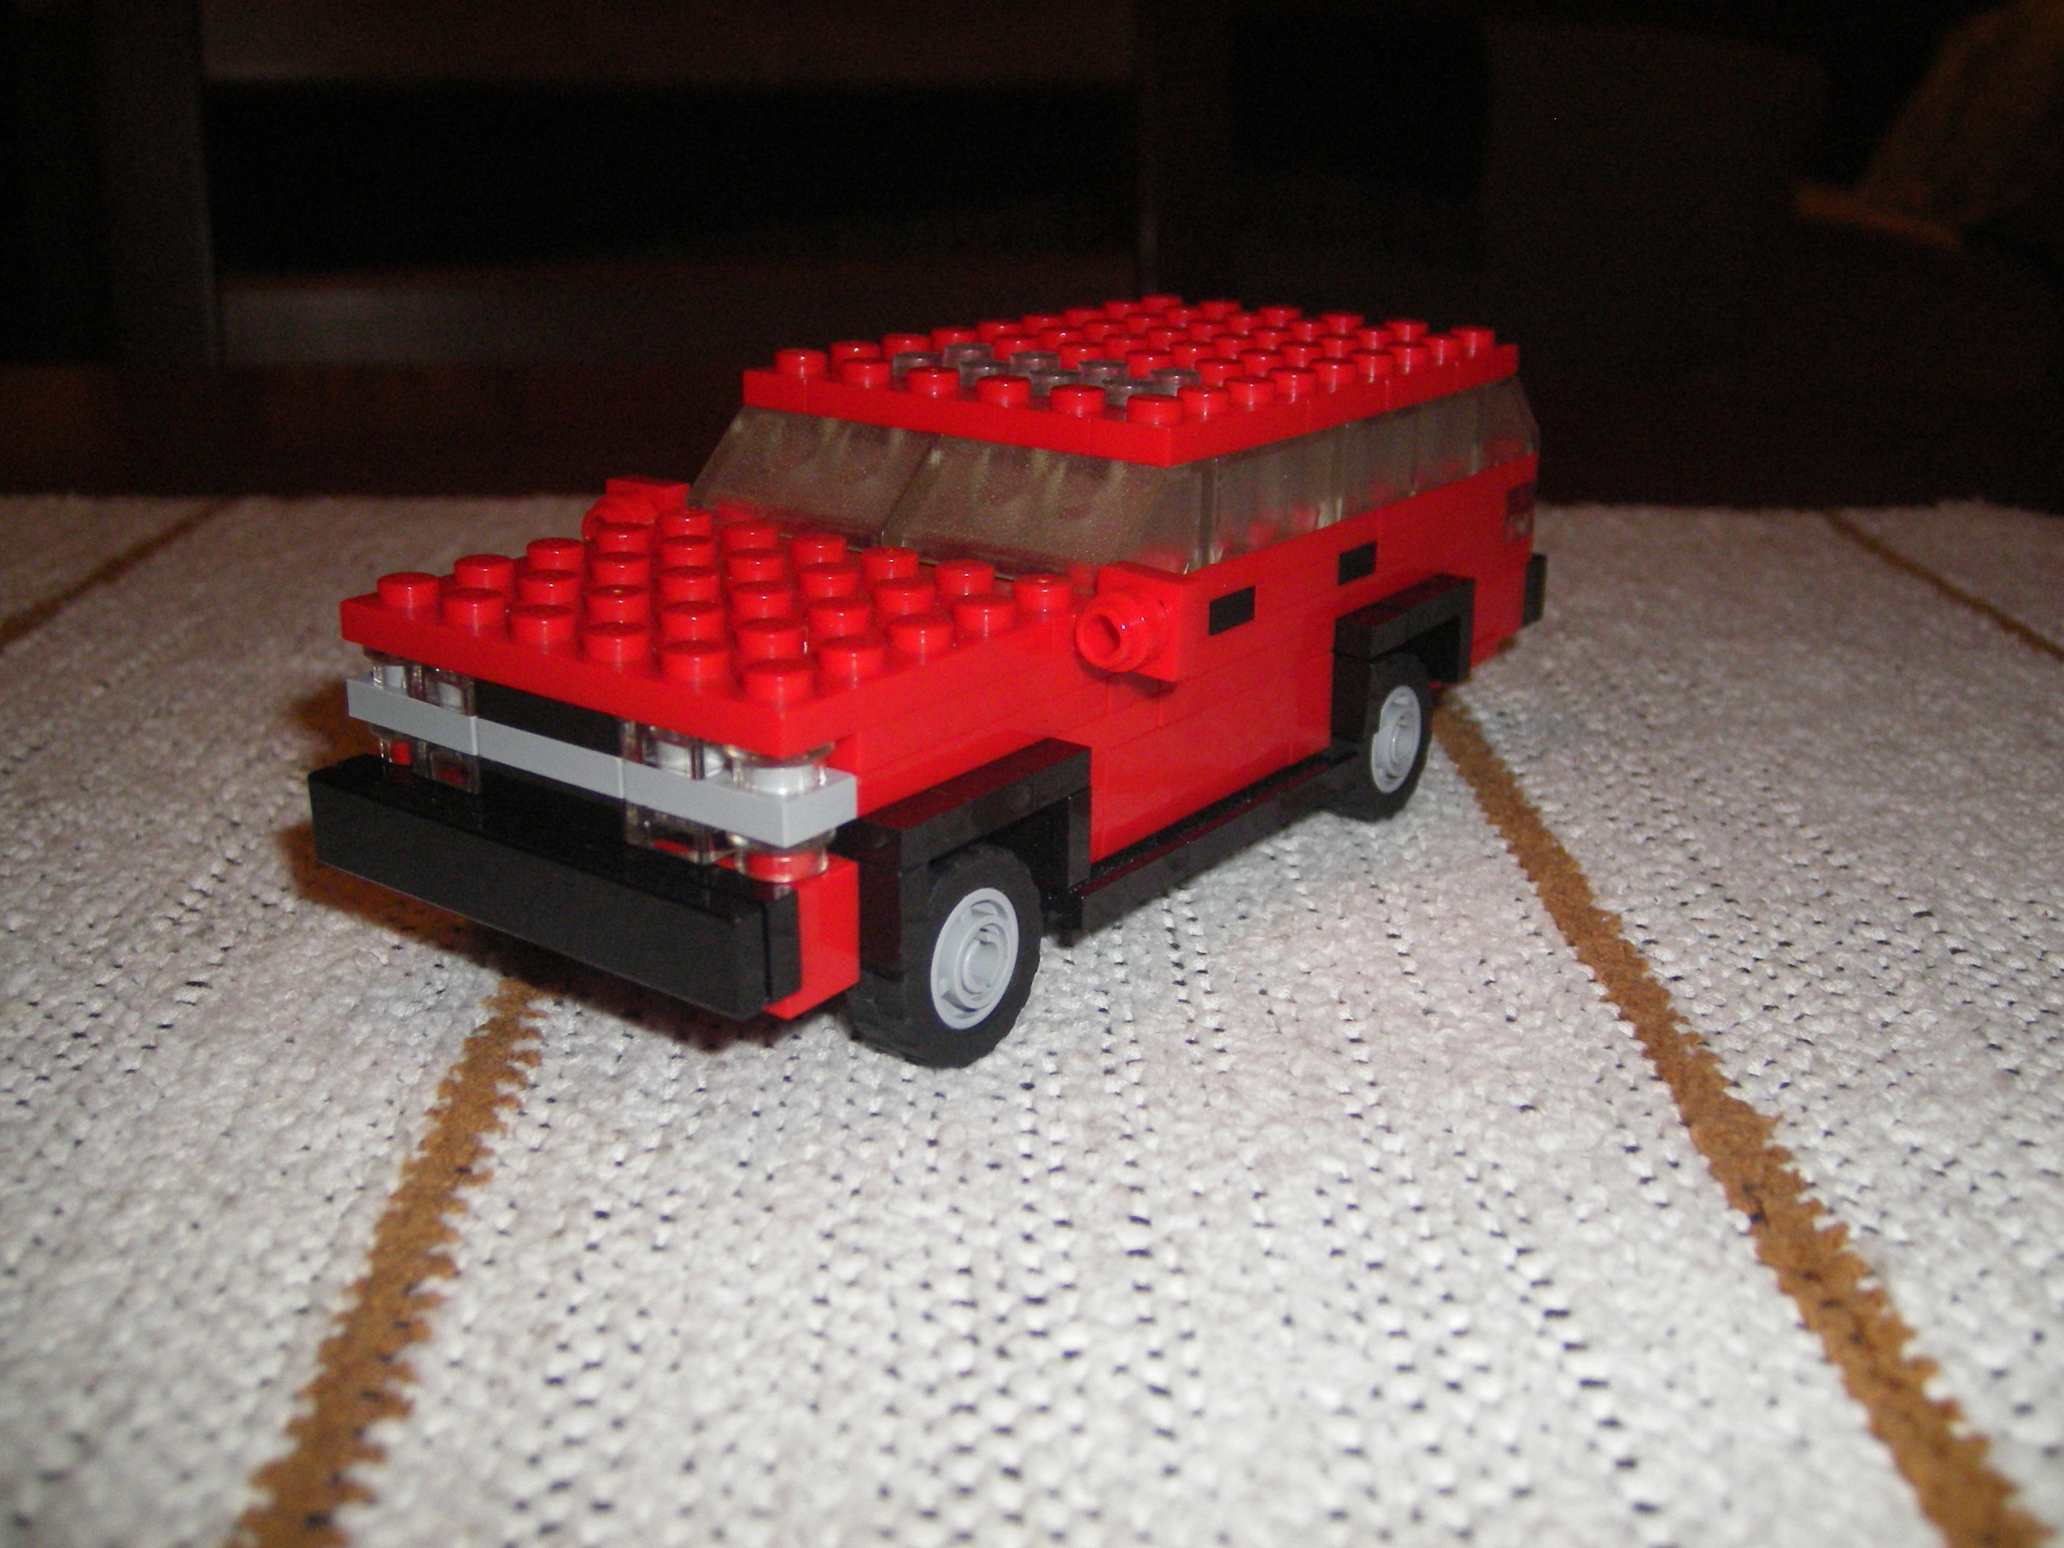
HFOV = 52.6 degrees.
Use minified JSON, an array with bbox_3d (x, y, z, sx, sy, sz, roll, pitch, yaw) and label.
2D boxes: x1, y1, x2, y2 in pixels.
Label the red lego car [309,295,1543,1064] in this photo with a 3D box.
[{"bbox_3d":[0.001,-0.017,0.206,0.064,0.047,0.141,14,23,33],"label":"red lego car"}]

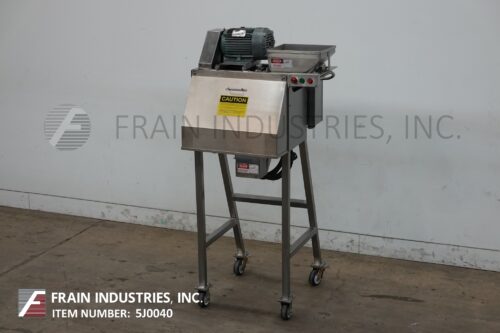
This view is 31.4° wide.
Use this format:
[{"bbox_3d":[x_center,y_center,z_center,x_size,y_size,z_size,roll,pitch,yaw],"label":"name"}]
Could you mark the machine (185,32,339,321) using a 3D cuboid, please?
[{"bbox_3d":[0.109,0.016,4.900,0.715,1.565,0.750,5,16,22],"label":"machine"}]

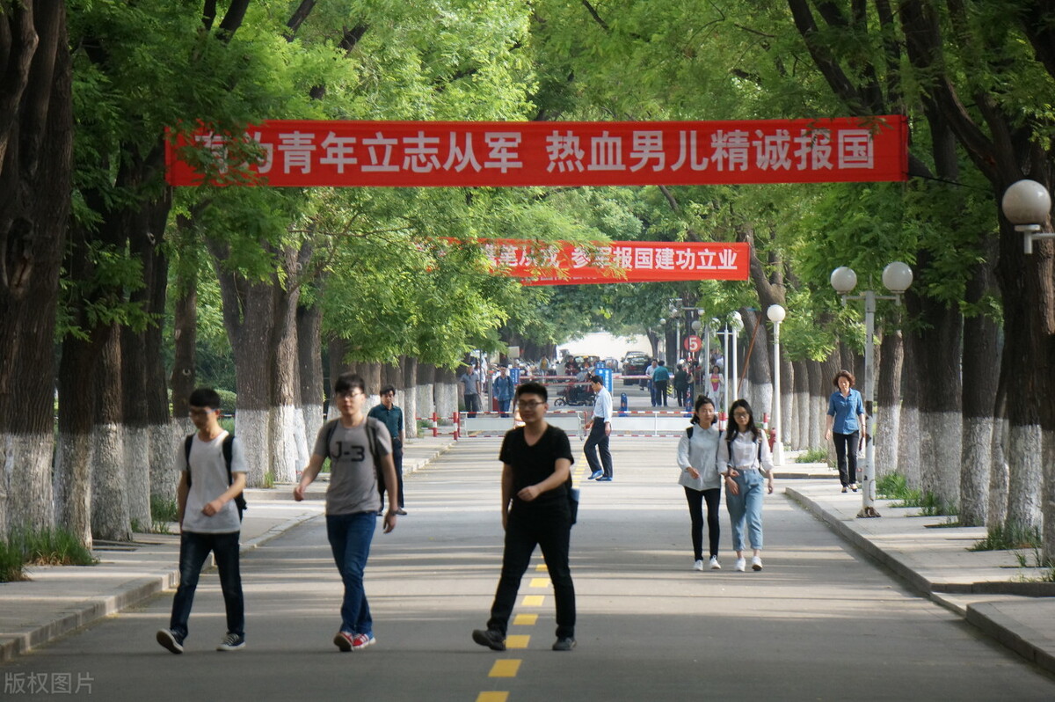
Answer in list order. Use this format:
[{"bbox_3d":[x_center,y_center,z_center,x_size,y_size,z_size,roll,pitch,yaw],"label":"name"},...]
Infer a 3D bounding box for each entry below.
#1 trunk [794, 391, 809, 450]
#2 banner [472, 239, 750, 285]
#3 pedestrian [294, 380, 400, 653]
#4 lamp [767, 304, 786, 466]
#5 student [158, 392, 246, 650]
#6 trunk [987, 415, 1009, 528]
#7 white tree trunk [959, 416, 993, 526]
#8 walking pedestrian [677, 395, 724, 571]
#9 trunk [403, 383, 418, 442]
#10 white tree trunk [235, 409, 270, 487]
[{"bbox_3d":[5.164,1.314,145.763,0.298,1.101,0.289,0,0,0],"label":"trunk"},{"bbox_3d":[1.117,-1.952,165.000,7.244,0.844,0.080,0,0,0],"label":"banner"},{"bbox_3d":[-1.163,1.041,50.000,0.550,1.790,0.520,0,0,24],"label":"pedestrian"},{"bbox_3d":[4.453,0.612,138.000,0.340,2.890,0.340,0,0,0],"label":"lamp"},{"bbox_3d":[-2.149,1.117,51.000,0.520,1.752,0.600,0,0,30],"label":"student"},{"bbox_3d":[4.855,1.271,79.570,0.280,1.160,0.280,0,0,0],"label":"trunk"},{"bbox_3d":[4.730,1.267,81.620,0.352,1.167,0.342,0,0,0],"label":"white tree trunk"},{"bbox_3d":[1.609,1.230,72.370,0.440,1.640,0.380,0,0,-5],"label":"walking pedestrian"},{"bbox_3d":[-2.771,1.488,184.330,0.310,1.220,0.310,0,0,0],"label":"trunk"},{"bbox_3d":[-4.047,1.433,113.500,0.460,1.170,0.460,0,0,0],"label":"white tree trunk"}]

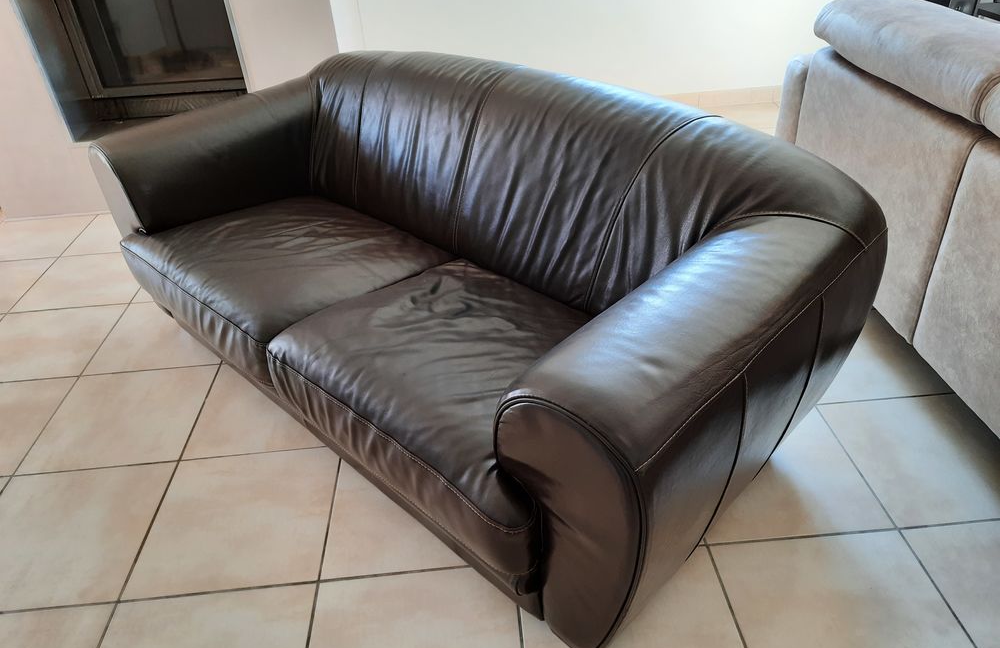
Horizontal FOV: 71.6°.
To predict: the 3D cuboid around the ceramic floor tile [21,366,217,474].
[{"bbox_3d":[-1.113,0.276,2.063,0.439,0.010,0.420,-5,35,-1],"label":"ceramic floor tile"}]

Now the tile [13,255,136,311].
[{"bbox_3d":[-1.613,-0.174,2.744,0.439,0.010,0.420,-5,35,-1],"label":"tile"}]

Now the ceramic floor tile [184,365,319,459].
[{"bbox_3d":[-0.672,0.239,2.074,0.439,0.010,0.420,-5,35,-1],"label":"ceramic floor tile"}]

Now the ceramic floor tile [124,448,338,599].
[{"bbox_3d":[-0.643,0.482,1.728,0.439,0.010,0.420,-5,35,-1],"label":"ceramic floor tile"}]

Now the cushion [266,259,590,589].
[{"bbox_3d":[-0.047,0.127,1.715,0.907,0.209,0.682,27,46,36],"label":"cushion"}]

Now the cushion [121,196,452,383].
[{"bbox_3d":[-0.697,-0.207,2.248,0.902,0.209,0.682,27,46,36],"label":"cushion"}]

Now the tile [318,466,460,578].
[{"bbox_3d":[-0.202,0.445,1.740,0.439,0.010,0.420,-5,35,-1],"label":"tile"}]

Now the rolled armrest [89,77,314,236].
[{"bbox_3d":[-0.946,-0.516,2.602,0.331,0.641,0.904,27,46,36],"label":"rolled armrest"}]

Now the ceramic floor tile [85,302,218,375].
[{"bbox_3d":[-1.143,0.033,2.409,0.439,0.010,0.420,-5,35,-1],"label":"ceramic floor tile"}]

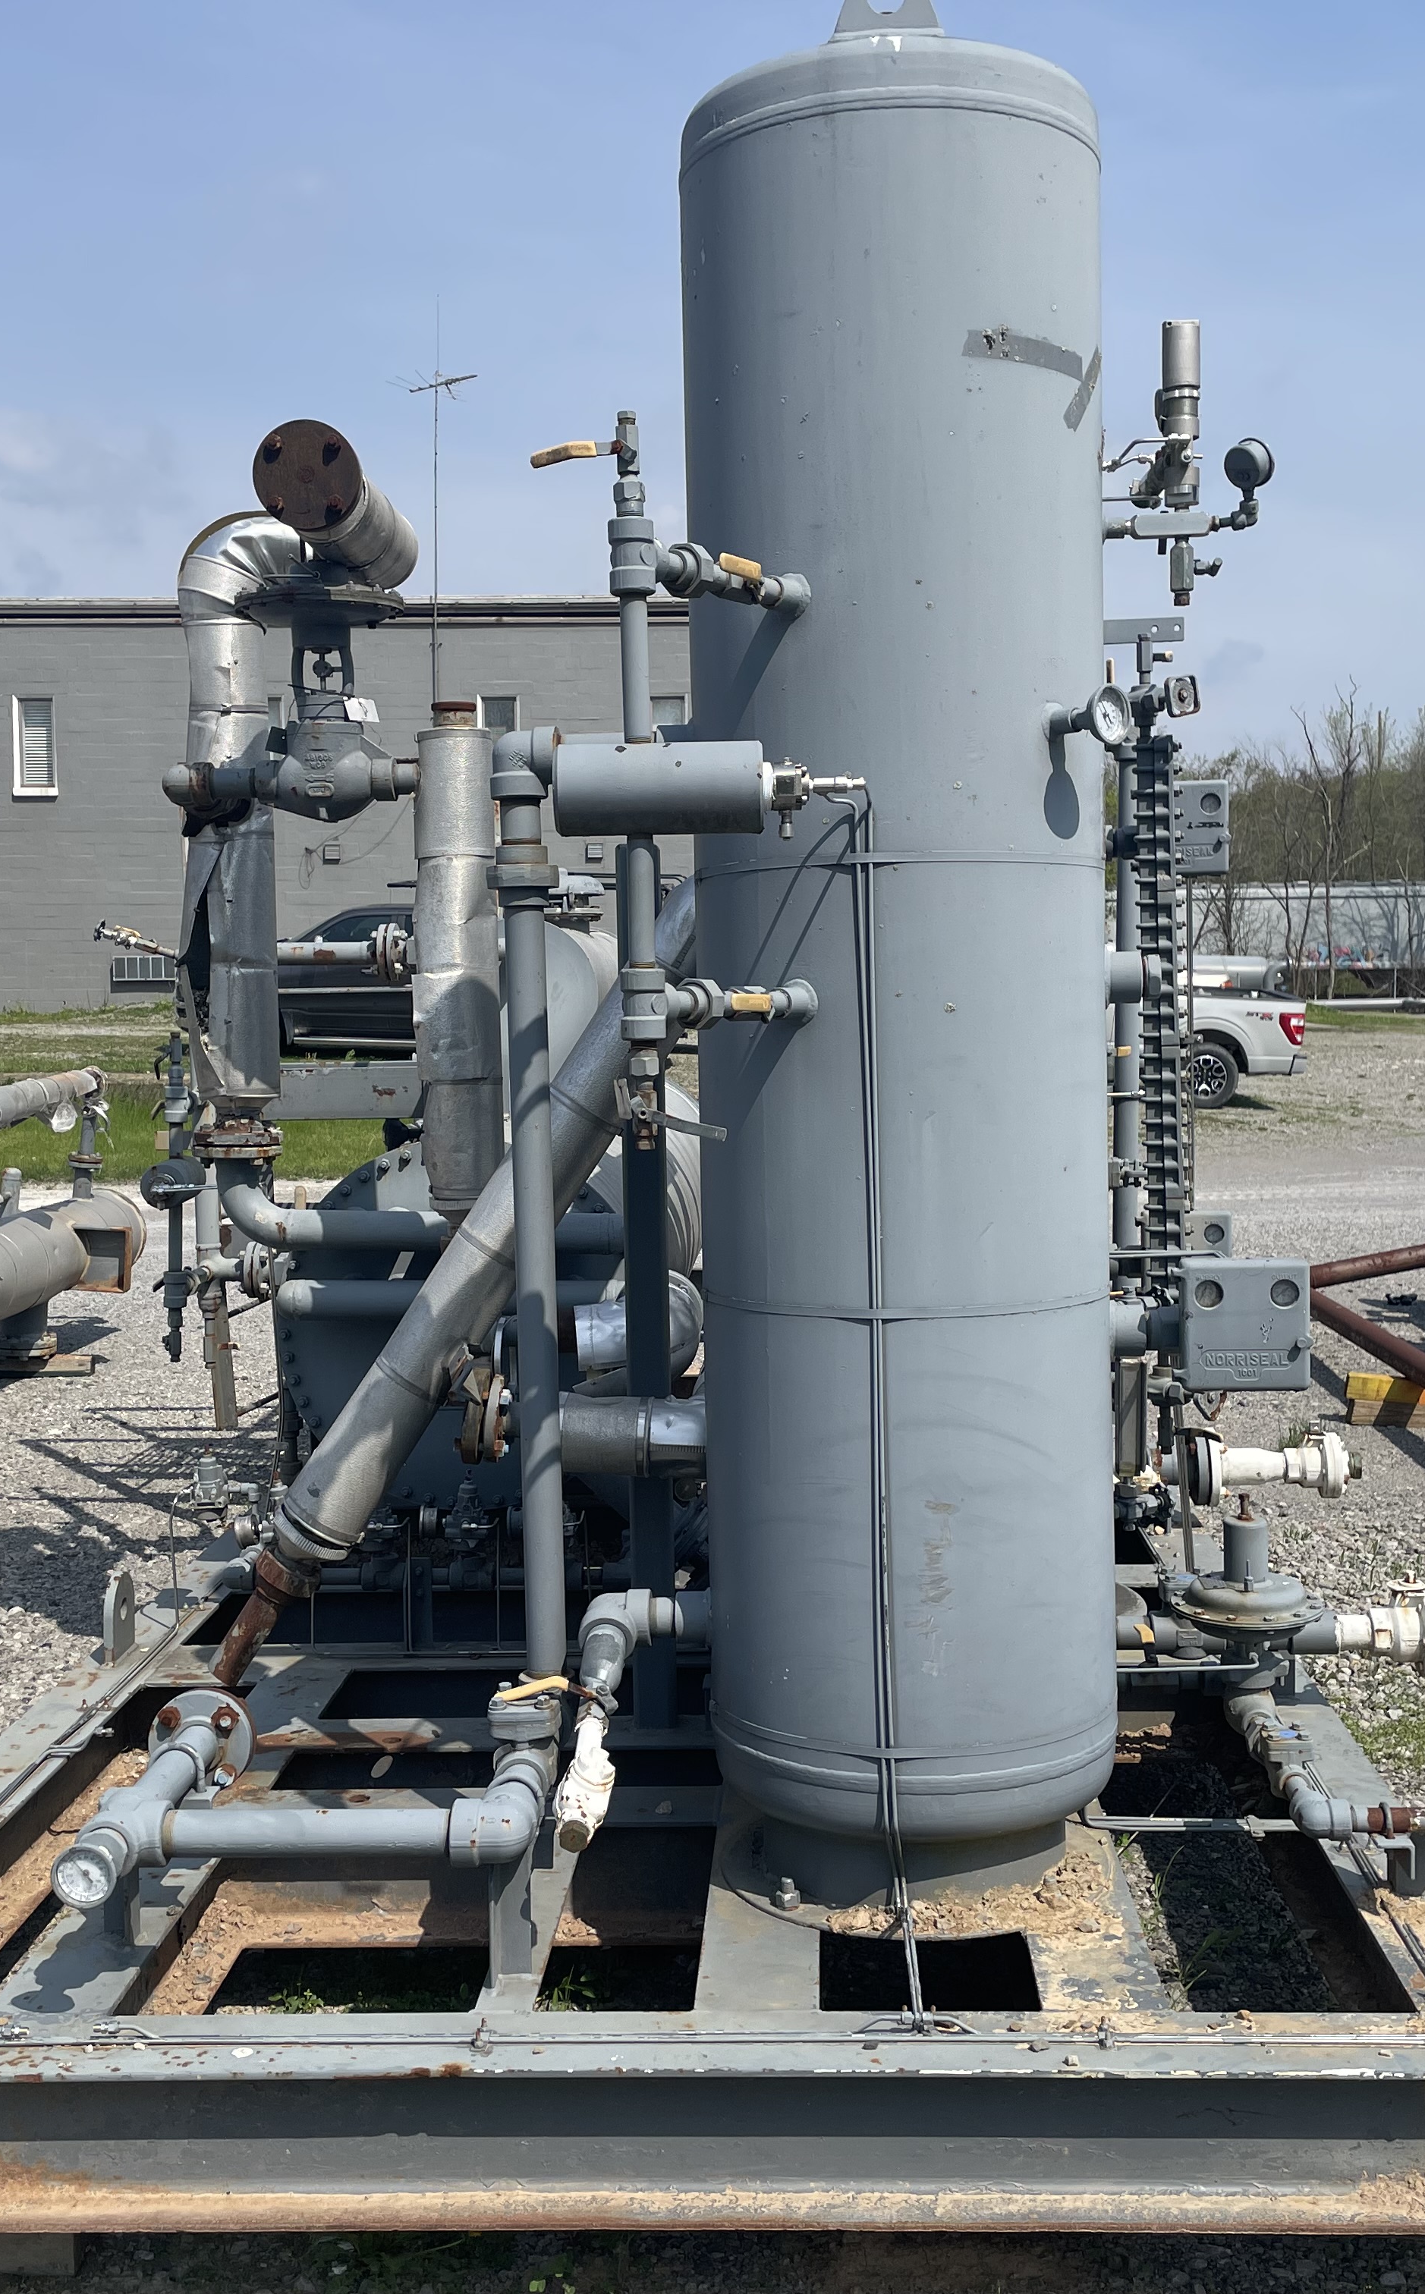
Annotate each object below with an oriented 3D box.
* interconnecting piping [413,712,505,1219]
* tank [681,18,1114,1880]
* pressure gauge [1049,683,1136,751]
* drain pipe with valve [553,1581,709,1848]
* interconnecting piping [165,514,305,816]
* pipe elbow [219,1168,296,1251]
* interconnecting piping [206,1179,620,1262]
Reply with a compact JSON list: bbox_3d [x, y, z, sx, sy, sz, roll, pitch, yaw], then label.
[{"bbox_3d":[-0.528,-0.377,4.770,0.178,1.070,0.178,-1,3,3],"label":"interconnecting piping"},{"bbox_3d":[0.282,-0.257,3.435,0.615,2.670,0.615,-1,3,3],"label":"tank"},{"bbox_3d":[0.514,-0.590,3.146,0.085,0.085,0.115,-4,5,-42],"label":"pressure gauge"},{"bbox_3d":[-0.115,0.753,3.152,0.197,0.121,0.837,-1,3,3],"label":"drain pipe with valve"},{"bbox_3d":[-1.012,-1.025,4.890,0.290,0.650,0.190,-1,3,3],"label":"interconnecting piping"},{"bbox_3d":[-0.985,0.129,4.960,0.168,0.178,0.092,-1,3,3],"label":"pipe elbow"},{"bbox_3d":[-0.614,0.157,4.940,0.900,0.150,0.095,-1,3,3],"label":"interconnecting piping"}]

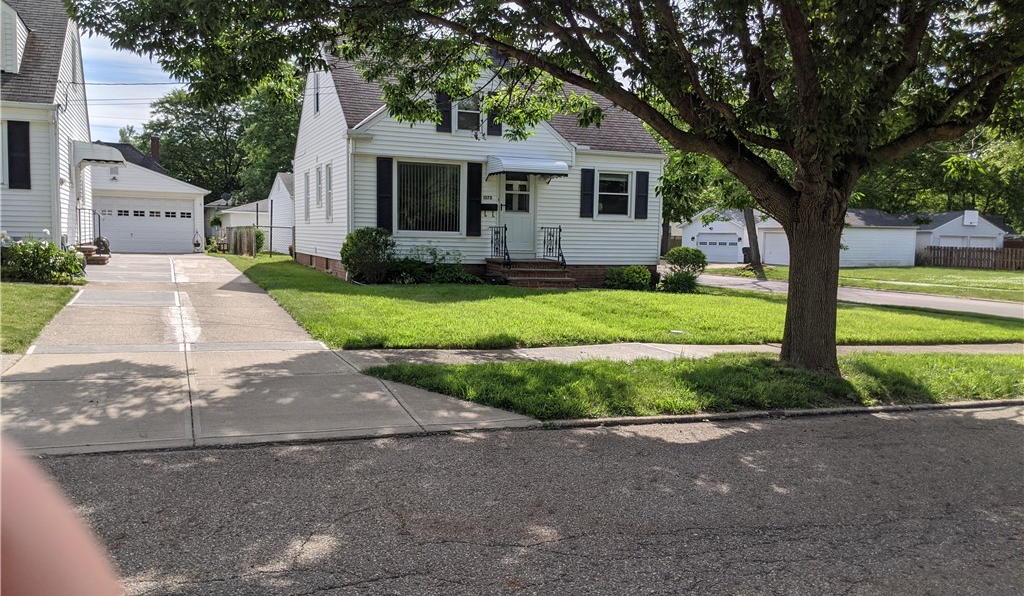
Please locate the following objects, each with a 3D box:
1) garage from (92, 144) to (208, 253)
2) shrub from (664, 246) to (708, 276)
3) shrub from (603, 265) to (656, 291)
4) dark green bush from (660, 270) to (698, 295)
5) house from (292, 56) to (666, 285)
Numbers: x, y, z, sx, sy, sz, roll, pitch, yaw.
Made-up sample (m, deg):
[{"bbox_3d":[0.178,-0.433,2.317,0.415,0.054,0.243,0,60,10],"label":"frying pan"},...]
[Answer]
[{"bbox_3d":[-17.420,-4.028,35.448,7.000,3.810,6.700,-1,5,-23],"label":"garage"},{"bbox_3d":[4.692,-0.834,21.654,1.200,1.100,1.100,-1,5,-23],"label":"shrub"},{"bbox_3d":[3.013,-0.509,20.422,1.370,0.690,0.830,-1,5,-23],"label":"shrub"},{"bbox_3d":[4.385,-0.444,20.981,1.030,0.600,0.950,-1,5,-23],"label":"dark green bush"},{"bbox_3d":[-1.368,-3.962,22.957,8.450,6.730,8.900,-1,5,-23],"label":"house"}]

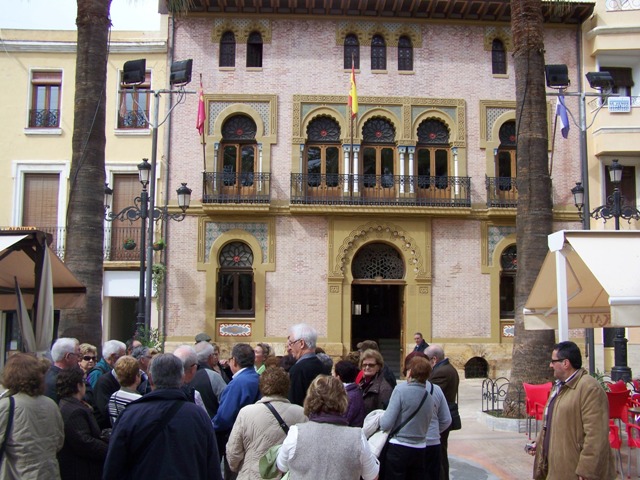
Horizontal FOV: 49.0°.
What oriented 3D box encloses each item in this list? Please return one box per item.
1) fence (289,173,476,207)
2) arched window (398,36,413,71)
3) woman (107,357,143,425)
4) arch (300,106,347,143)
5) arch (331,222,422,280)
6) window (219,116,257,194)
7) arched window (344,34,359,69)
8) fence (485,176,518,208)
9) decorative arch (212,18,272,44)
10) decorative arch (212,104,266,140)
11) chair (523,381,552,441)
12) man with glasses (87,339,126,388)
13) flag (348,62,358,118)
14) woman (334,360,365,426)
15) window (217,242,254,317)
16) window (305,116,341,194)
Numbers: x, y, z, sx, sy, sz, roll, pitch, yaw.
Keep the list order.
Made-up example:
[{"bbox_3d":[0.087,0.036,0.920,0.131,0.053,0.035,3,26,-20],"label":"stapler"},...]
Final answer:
[{"bbox_3d":[1.972,-1.600,22.905,5.831,1.084,0.420,1,-7,-3],"label":"fence"},{"bbox_3d":[2.897,-6.300,23.791,0.503,1.230,0.180,1,-7,-3],"label":"arched window"},{"bbox_3d":[-1.465,1.661,5.261,0.480,1.580,0.340,-3,-7,25],"label":"woman"},{"bbox_3d":[0.159,-3.849,23.565,1.495,1.255,0.300,1,-7,-3],"label":"arch"},{"bbox_3d":[1.915,0.301,22.824,3.225,1.940,0.300,1,-7,-3],"label":"arch"},{"bbox_3d":[-2.918,-3.025,25.006,1.380,3.095,0.250,1,-7,-3],"label":"window"},{"bbox_3d":[1.091,-6.428,23.961,0.514,1.275,0.200,1,-7,-3],"label":"arched window"},{"bbox_3d":[6.507,-1.543,23.111,2.167,1.061,0.420,1,-7,-3],"label":"fence"},{"bbox_3d":[-2.812,-7.540,25.409,2.140,0.946,0.200,1,-7,-3],"label":"decorative arch"},{"bbox_3d":[-2.865,-4.182,25.004,1.840,1.318,0.250,1,-7,-3],"label":"decorative arch"},{"bbox_3d":[3.569,2.752,11.313,0.560,0.850,0.560,0,-7,8],"label":"chair"},{"bbox_3d":[-1.783,1.643,5.786,0.360,1.624,0.500,5,-8,-31],"label":"man with glasses"},{"bbox_3d":[1.061,-4.711,22.252,0.318,1.813,0.300,1,-7,-3],"label":"flag"},{"bbox_3d":[0.223,1.785,5.803,0.460,1.550,0.320,7,-10,-43],"label":"woman"},{"bbox_3d":[-2.650,1.252,22.109,1.207,2.359,0.250,1,-6,-2],"label":"window"},{"bbox_3d":[0.097,-2.699,22.640,1.161,2.692,0.250,1,-6,-2],"label":"window"}]

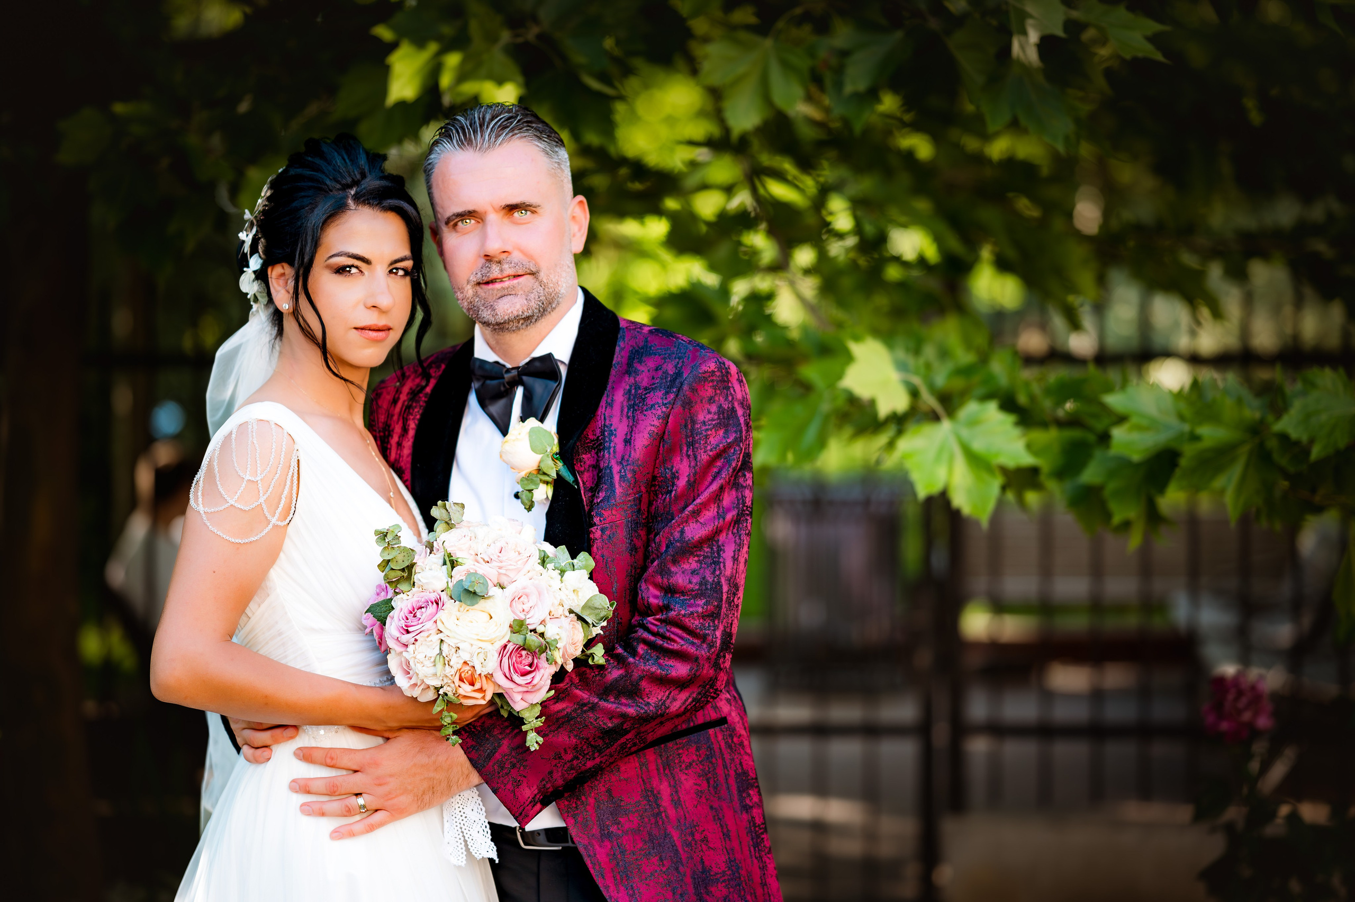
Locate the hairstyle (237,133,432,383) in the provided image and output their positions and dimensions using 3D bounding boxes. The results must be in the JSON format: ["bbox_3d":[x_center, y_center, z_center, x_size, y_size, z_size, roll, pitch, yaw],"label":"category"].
[{"bbox_3d":[-0.374,-0.210,3.480,0.185,0.262,0.225,2,0,-30],"label":"hairstyle"}]

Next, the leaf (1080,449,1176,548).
[{"bbox_3d":[0.616,0.064,4.370,0.130,0.127,0.070,0,-25,0],"label":"leaf"}]

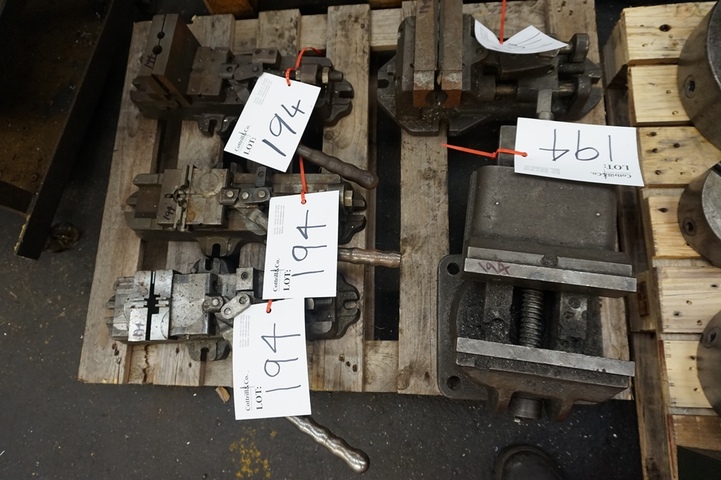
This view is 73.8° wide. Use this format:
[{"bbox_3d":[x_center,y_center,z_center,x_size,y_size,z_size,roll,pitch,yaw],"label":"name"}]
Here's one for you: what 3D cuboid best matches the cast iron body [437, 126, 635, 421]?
[{"bbox_3d":[0.186,0.027,0.544,0.191,0.133,0.335,7,77,9],"label":"cast iron body"}]

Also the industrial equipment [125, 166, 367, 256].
[{"bbox_3d":[-0.164,-0.046,0.641,0.342,0.065,0.131,2,77,8],"label":"industrial equipment"}]

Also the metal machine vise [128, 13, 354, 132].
[{"bbox_3d":[-0.182,-0.225,0.677,0.342,0.084,0.140,4,77,8],"label":"metal machine vise"}]

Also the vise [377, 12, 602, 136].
[{"bbox_3d":[0.168,-0.230,0.625,0.305,0.102,0.165,0,76,7],"label":"vise"}]

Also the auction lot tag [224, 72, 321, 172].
[{"bbox_3d":[-0.114,-0.159,0.635,0.089,0.008,0.126,19,78,12],"label":"auction lot tag"}]

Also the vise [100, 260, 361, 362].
[{"bbox_3d":[-0.176,0.085,0.609,0.348,0.068,0.133,0,76,7],"label":"vise"}]

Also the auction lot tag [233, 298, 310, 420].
[{"bbox_3d":[-0.102,0.135,0.546,0.089,0.008,0.126,-9,74,11],"label":"auction lot tag"}]

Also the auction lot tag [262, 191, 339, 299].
[{"bbox_3d":[-0.068,0.005,0.559,0.089,0.008,0.126,-4,72,15],"label":"auction lot tag"}]

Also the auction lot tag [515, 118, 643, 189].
[{"bbox_3d":[0.235,-0.098,0.522,0.126,0.008,0.089,8,55,12],"label":"auction lot tag"}]

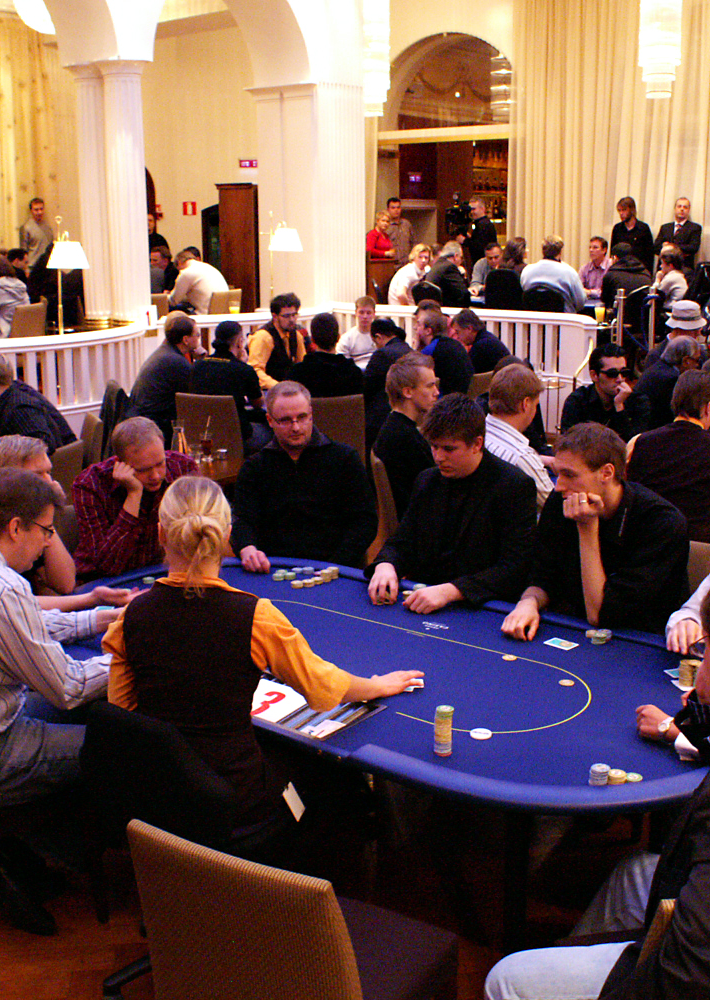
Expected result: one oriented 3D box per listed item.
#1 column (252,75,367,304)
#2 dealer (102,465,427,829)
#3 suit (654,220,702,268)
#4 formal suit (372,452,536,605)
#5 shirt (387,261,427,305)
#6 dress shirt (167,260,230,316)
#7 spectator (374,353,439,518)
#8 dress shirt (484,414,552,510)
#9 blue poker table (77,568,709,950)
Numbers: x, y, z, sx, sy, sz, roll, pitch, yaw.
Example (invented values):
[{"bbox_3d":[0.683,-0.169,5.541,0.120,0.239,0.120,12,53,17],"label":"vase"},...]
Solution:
[{"bbox_3d":[-0.406,-2.507,10.867,0.650,2.800,0.750,13,20,43],"label":"column"},{"bbox_3d":[-0.235,0.600,2.772,0.670,1.350,0.660,5,14,21],"label":"dealer"},{"bbox_3d":[3.520,-2.628,12.234,0.520,0.780,0.340,3,14,14],"label":"suit"},{"bbox_3d":[0.362,0.140,3.942,0.550,0.610,0.480,4,14,20],"label":"formal suit"},{"bbox_3d":[0.497,-1.948,10.744,0.430,0.560,0.430,2,14,11],"label":"shirt"},{"bbox_3d":[-1.503,-1.928,10.588,0.520,0.570,0.470,6,15,27],"label":"dress shirt"},{"bbox_3d":[0.383,-0.014,5.509,0.750,1.340,0.500,-4,15,-14],"label":"spectator"},{"bbox_3d":[0.698,-0.158,5.209,0.440,0.600,0.480,-12,18,-40],"label":"dress shirt"},{"bbox_3d":[0.046,0.785,3.242,2.220,0.780,1.130,10,17,37],"label":"blue poker table"}]

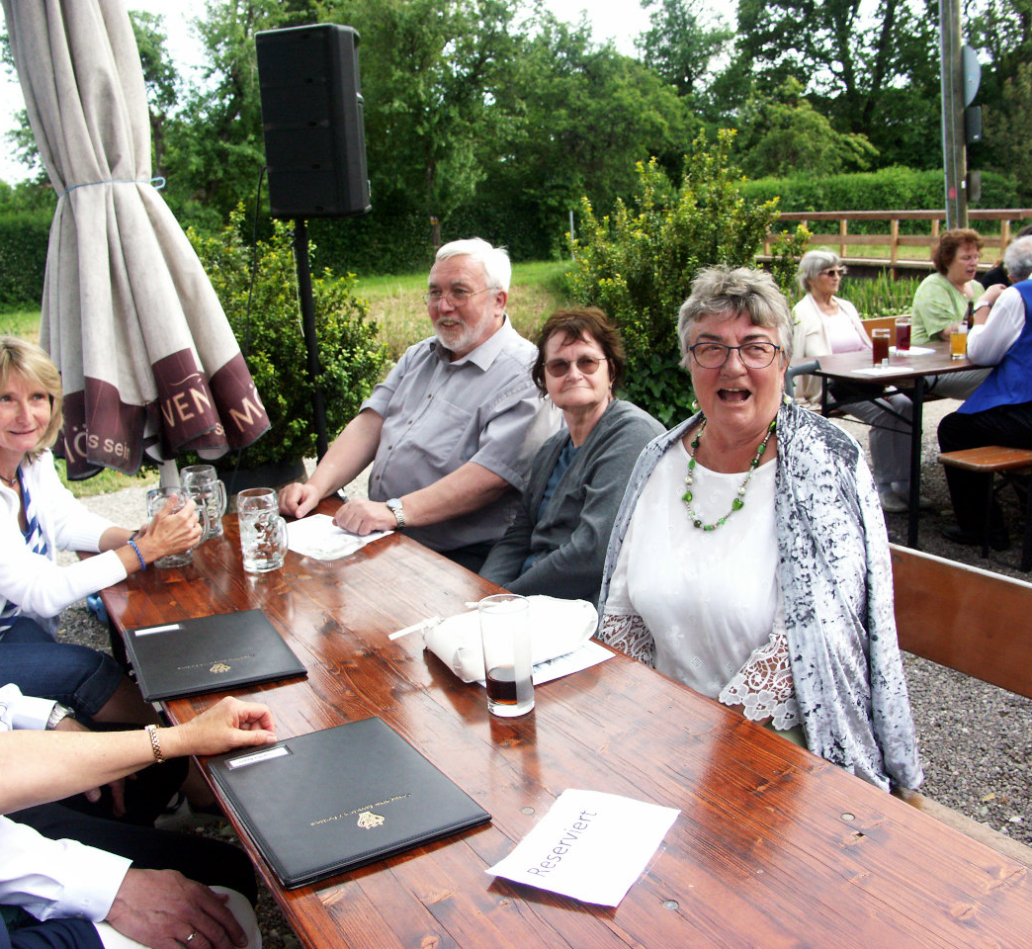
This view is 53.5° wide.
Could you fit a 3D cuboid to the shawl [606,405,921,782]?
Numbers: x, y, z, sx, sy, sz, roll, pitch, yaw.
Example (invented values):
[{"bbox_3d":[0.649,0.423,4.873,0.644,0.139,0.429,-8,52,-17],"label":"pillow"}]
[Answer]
[{"bbox_3d":[0.418,0.197,1.831,0.520,0.660,0.360,5,14,29],"label":"shawl"}]

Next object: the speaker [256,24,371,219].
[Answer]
[{"bbox_3d":[-0.677,-1.225,3.624,0.330,0.605,0.300,3,14,24],"label":"speaker"}]

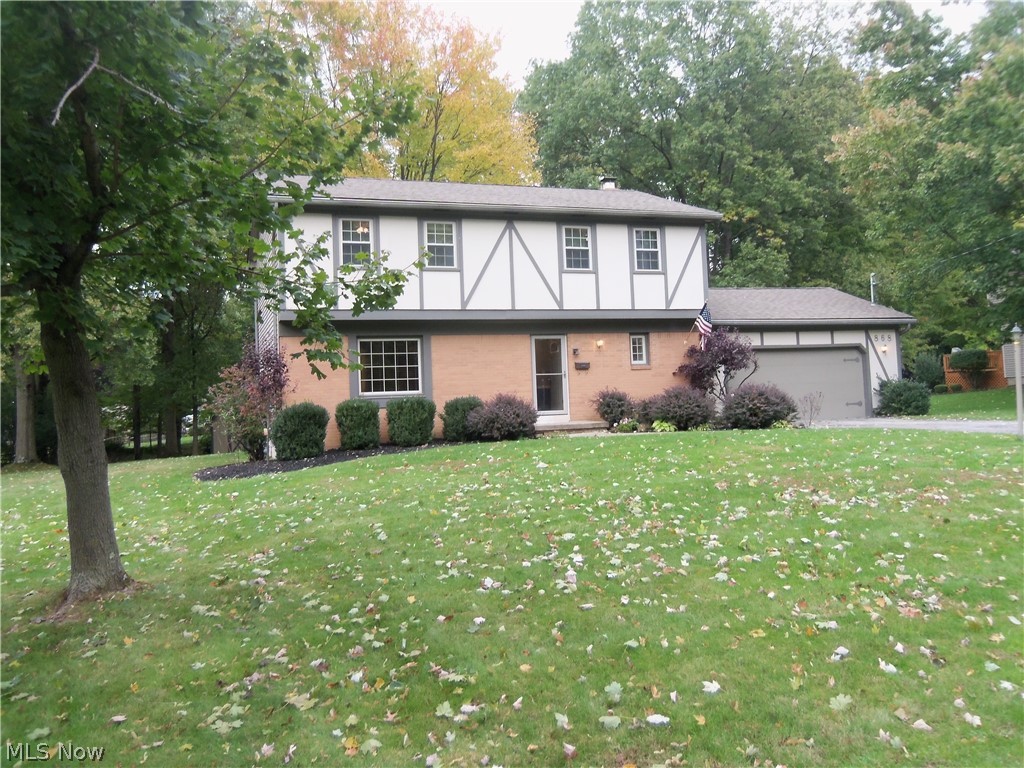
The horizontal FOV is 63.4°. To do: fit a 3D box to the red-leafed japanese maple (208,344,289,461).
[{"bbox_3d":[-5.640,0.396,17.729,1.582,2.483,1.468,-2,-1,-20],"label":"red-leafed japanese maple"}]

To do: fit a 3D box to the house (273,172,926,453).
[{"bbox_3d":[2.391,-2.329,25.253,19.195,7.487,8.844,-2,-1,-20],"label":"house"}]

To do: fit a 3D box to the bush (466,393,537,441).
[{"bbox_3d":[-0.239,0.741,18.874,1.546,1.094,1.434,-2,-1,0],"label":"bush"}]

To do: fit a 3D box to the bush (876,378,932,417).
[{"bbox_3d":[11.763,0.407,24.951,1.480,1.145,1.449,-2,-1,-20],"label":"bush"}]

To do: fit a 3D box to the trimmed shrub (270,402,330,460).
[{"bbox_3d":[-4.579,1.028,17.932,1.219,1.256,1.219,-2,-1,-20],"label":"trimmed shrub"}]

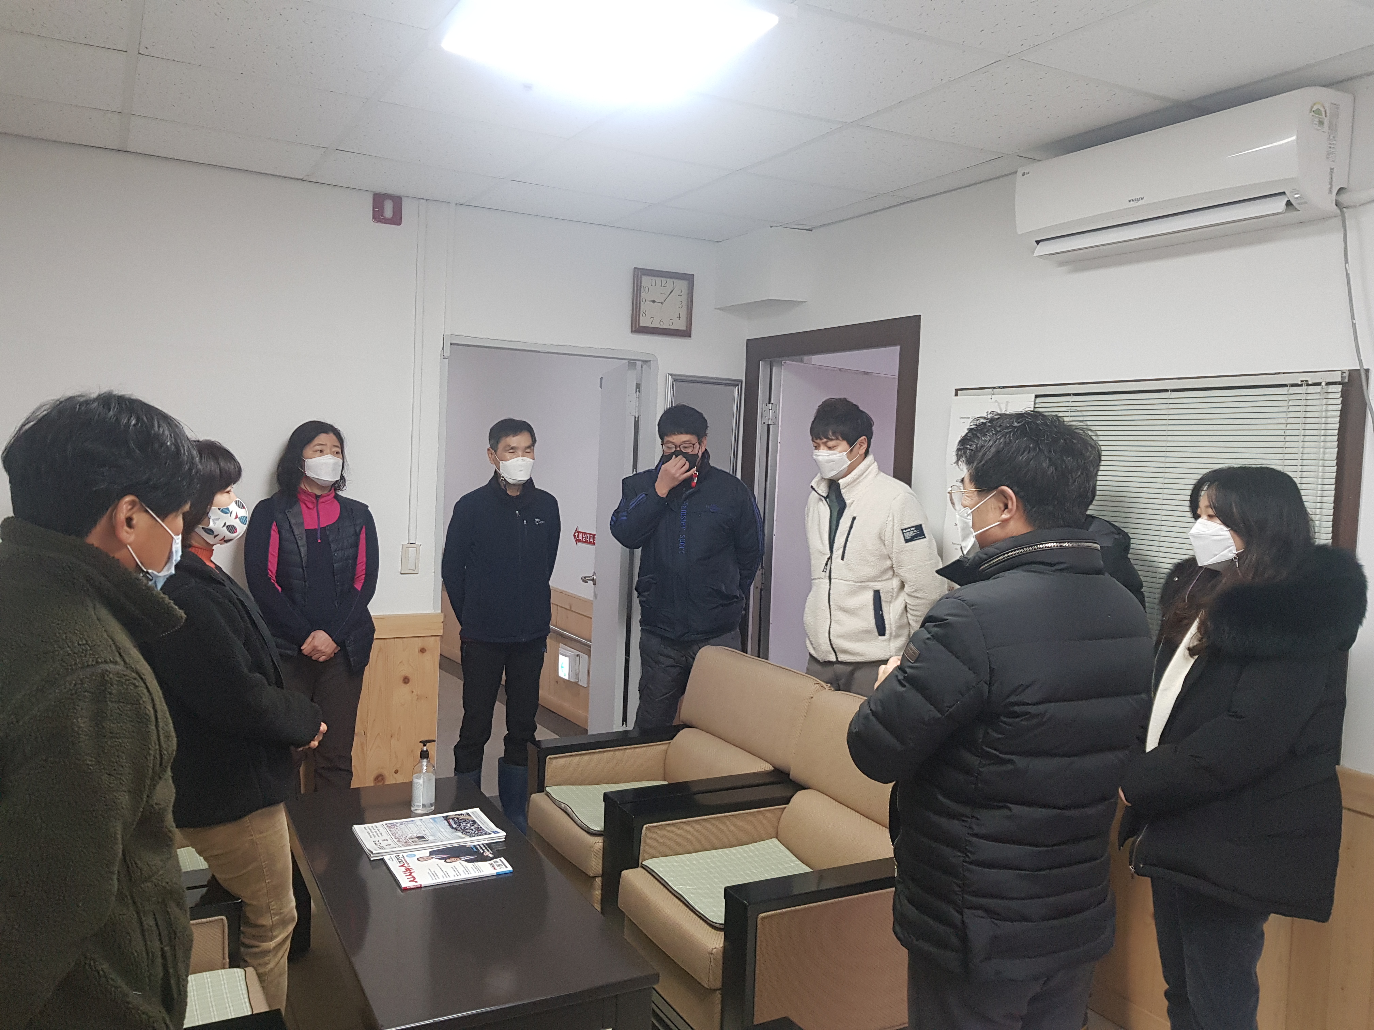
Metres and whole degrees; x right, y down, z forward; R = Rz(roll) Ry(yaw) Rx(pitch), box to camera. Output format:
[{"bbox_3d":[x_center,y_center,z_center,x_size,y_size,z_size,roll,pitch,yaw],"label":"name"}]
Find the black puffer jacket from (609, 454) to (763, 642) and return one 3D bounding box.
[{"bbox_3d":[0.002,0.116,4.050,0.540,0.690,0.360,3,4,10],"label":"black puffer jacket"}]

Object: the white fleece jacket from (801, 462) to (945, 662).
[{"bbox_3d":[0.619,0.142,3.450,0.330,0.660,0.490,-1,5,-38],"label":"white fleece jacket"}]

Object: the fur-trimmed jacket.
[{"bbox_3d":[1.223,0.463,2.290,0.430,0.780,0.480,2,4,1],"label":"fur-trimmed jacket"}]

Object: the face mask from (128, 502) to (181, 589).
[{"bbox_3d":[-0.718,0.043,1.390,0.135,0.110,0.100,5,-7,42],"label":"face mask"}]

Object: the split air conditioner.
[{"bbox_3d":[1.270,-0.885,2.757,0.200,0.300,0.840,0,4,-30],"label":"split air conditioner"}]

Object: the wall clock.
[{"bbox_3d":[-0.102,-0.928,4.535,0.283,0.283,0.040,0,4,-29],"label":"wall clock"}]

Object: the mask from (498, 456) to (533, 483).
[{"bbox_3d":[-0.632,-0.165,3.830,0.122,0.098,0.080,0,4,-27],"label":"mask"}]

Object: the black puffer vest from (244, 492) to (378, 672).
[{"bbox_3d":[-1.358,0.234,3.720,0.450,0.610,0.270,0,4,-25],"label":"black puffer vest"}]

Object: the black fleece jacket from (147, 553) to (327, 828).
[{"bbox_3d":[-1.059,0.383,2.370,0.400,0.600,0.460,1,4,-18],"label":"black fleece jacket"}]

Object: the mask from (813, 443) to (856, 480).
[{"bbox_3d":[0.488,-0.170,3.440,0.085,0.108,0.125,-12,12,-38],"label":"mask"}]

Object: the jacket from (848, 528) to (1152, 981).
[{"bbox_3d":[0.599,0.417,1.950,0.410,0.770,0.570,5,5,43],"label":"jacket"}]

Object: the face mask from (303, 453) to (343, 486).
[{"bbox_3d":[-1.254,-0.155,3.550,0.140,0.110,0.090,-1,5,-41],"label":"face mask"}]

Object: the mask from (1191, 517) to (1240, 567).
[{"bbox_3d":[1.168,0.060,2.280,0.090,0.110,0.135,-5,4,-7],"label":"mask"}]

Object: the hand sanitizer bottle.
[{"bbox_3d":[-0.795,0.788,3.129,0.073,0.215,0.070,0,4,-28],"label":"hand sanitizer bottle"}]

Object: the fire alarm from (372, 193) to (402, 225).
[{"bbox_3d":[-1.139,-1.162,3.930,0.101,0.101,0.045,0,4,-29],"label":"fire alarm"}]

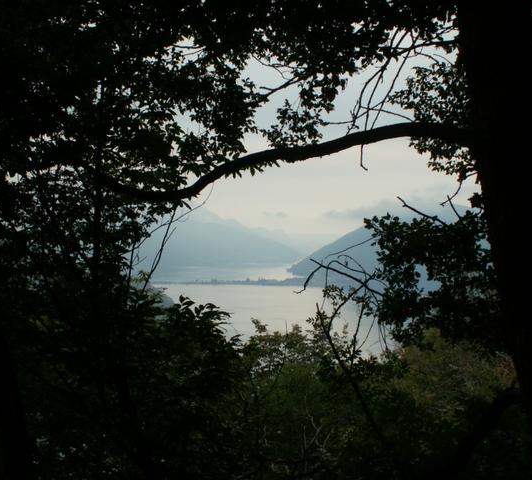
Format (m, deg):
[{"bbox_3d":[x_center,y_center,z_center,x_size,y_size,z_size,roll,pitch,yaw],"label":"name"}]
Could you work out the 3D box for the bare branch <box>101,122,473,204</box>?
[{"bbox_3d":[0.119,-0.443,6.000,2.150,0.480,0.420,0,2,0],"label":"bare branch"}]

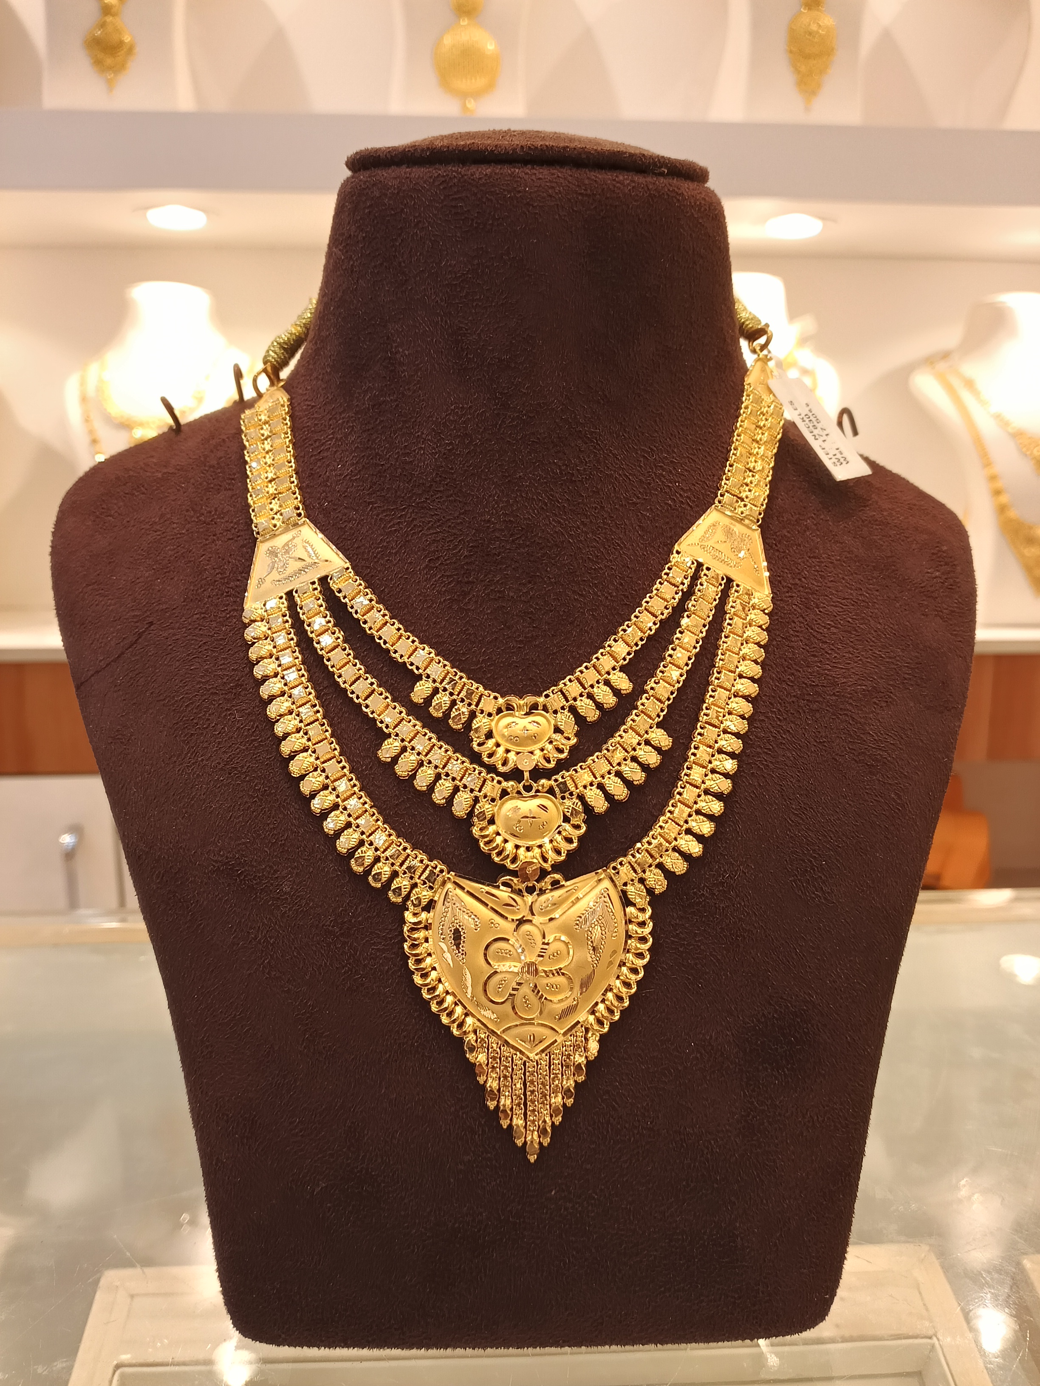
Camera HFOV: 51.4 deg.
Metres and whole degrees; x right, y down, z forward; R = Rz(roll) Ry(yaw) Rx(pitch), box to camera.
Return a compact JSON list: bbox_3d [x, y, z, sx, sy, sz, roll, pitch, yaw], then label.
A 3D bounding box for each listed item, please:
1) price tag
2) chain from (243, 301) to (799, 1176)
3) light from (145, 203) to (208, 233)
[{"bbox_3d":[0.096,-0.085,0.347,0.013,0.002,0.046,-13,58,-18],"label":"price tag"},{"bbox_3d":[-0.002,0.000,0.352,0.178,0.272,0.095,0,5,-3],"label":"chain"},{"bbox_3d":[-0.406,-0.563,1.280,0.078,0.025,0.078,-1,10,-3],"label":"light"}]

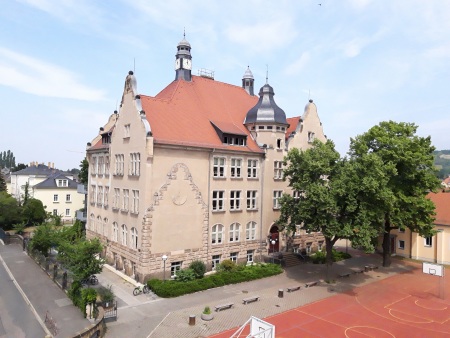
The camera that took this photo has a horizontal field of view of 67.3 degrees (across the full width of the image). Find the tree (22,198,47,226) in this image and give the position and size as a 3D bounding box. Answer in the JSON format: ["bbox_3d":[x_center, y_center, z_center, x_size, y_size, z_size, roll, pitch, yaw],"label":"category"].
[{"bbox_3d":[-43.900,10.000,78.000,5.600,6.500,5.500,2,-3,-29],"label":"tree"}]

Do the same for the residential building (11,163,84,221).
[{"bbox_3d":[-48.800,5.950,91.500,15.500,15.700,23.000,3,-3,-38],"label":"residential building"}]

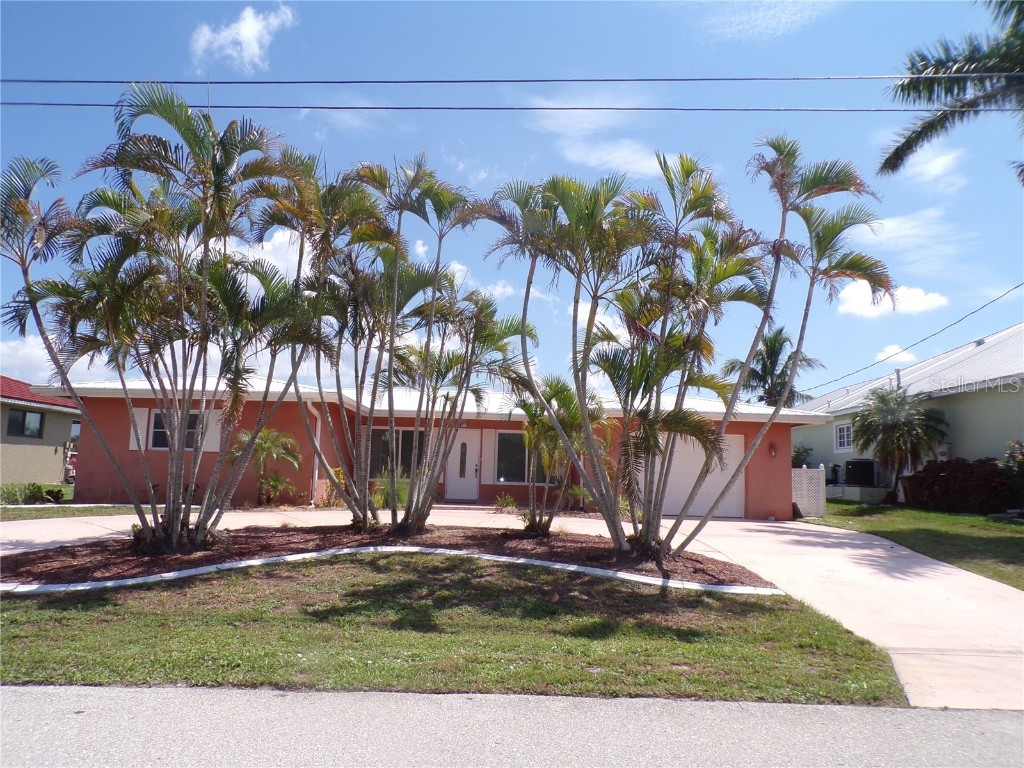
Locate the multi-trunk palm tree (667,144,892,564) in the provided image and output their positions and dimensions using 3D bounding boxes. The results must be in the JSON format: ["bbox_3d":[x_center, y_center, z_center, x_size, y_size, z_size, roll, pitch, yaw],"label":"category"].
[{"bbox_3d":[4.359,-0.737,11.659,3.640,6.880,2.500,1,-6,0],"label":"multi-trunk palm tree"}]

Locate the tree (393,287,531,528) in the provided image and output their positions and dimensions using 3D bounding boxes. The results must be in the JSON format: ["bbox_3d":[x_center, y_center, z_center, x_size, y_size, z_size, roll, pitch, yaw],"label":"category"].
[{"bbox_3d":[-0.920,0.440,13.250,2.600,4.500,2.350,1,-6,0],"label":"tree"}]

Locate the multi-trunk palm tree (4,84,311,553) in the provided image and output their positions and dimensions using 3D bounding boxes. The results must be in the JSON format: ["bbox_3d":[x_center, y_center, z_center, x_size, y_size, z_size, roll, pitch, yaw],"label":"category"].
[{"bbox_3d":[-5.490,-1.200,11.000,4.700,7.300,3.800,1,-6,0],"label":"multi-trunk palm tree"}]

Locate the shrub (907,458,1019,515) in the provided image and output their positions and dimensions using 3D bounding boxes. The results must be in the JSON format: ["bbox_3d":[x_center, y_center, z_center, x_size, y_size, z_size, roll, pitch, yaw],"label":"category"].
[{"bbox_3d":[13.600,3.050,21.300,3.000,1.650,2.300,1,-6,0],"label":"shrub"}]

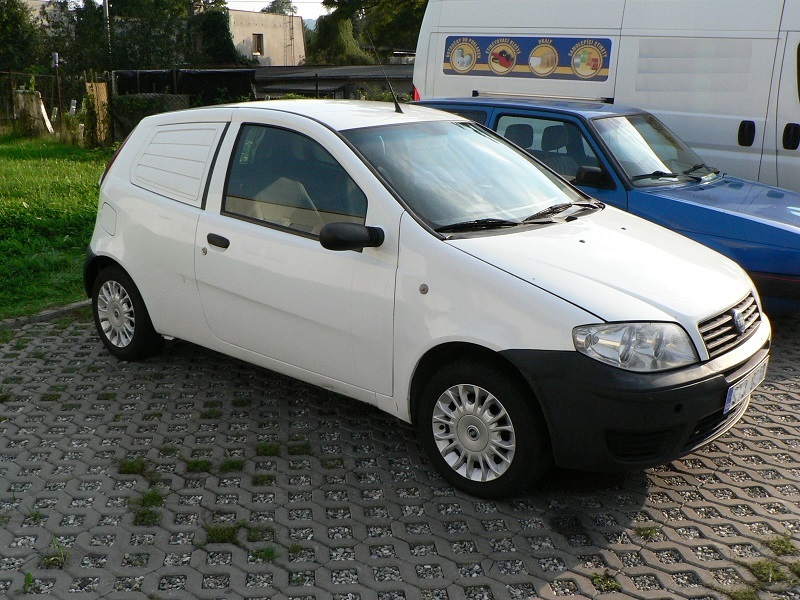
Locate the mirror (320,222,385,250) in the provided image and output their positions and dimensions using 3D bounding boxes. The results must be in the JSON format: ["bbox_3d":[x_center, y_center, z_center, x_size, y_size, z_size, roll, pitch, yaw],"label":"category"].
[{"bbox_3d":[-0.193,-0.257,3.181,0.160,0.125,0.250,13,19,38],"label":"mirror"}]

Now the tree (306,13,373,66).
[{"bbox_3d":[-3.498,-13.332,45.994,4.602,5.492,4.393,0,15,-4],"label":"tree"}]

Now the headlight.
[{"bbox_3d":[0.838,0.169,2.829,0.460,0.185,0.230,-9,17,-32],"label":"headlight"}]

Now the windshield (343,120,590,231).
[{"bbox_3d":[0.356,-0.619,3.793,0.780,0.120,1.290,45,36,23],"label":"windshield"}]

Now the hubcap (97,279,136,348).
[{"bbox_3d":[-1.615,0.083,4.615,0.387,0.387,0.055,13,19,38],"label":"hubcap"}]

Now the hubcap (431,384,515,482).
[{"bbox_3d":[0.281,0.513,3.109,0.387,0.387,0.055,13,19,38],"label":"hubcap"}]

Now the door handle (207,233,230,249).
[{"bbox_3d":[-0.858,-0.280,3.840,0.172,0.072,0.045,13,19,38],"label":"door handle"}]

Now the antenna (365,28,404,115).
[{"bbox_3d":[-0.086,-1.135,4.043,0.050,0.470,0.030,-25,-6,41],"label":"antenna"}]

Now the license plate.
[{"bbox_3d":[1.365,0.327,3.168,0.018,0.112,0.520,13,19,38],"label":"license plate"}]

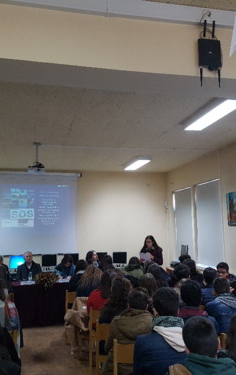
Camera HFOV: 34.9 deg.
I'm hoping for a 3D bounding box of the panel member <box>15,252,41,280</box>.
[{"bbox_3d":[-1.776,1.928,7.390,0.540,1.304,0.780,1,-7,-12],"label":"panel member"}]

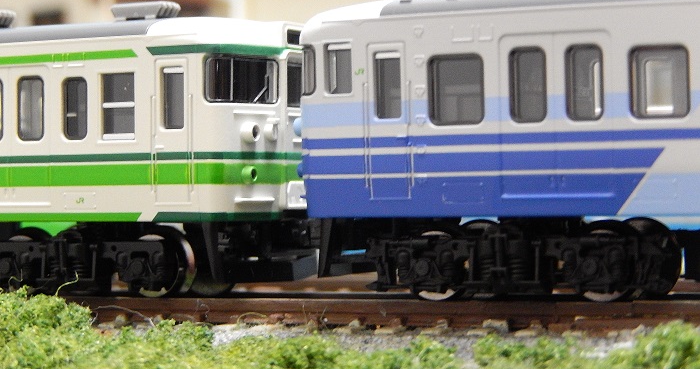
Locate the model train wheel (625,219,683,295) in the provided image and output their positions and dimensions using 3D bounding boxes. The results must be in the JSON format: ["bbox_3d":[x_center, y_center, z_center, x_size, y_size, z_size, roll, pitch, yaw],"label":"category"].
[{"bbox_3d":[0.024,0.006,0.158,0.007,0.007,0.002,-1,-1,26],"label":"model train wheel"}]

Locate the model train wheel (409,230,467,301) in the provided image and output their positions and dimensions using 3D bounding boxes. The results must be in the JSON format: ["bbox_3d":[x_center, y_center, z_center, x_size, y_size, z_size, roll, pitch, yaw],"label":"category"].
[{"bbox_3d":[0.007,0.007,0.156,0.007,0.007,0.002,-1,-1,26],"label":"model train wheel"}]

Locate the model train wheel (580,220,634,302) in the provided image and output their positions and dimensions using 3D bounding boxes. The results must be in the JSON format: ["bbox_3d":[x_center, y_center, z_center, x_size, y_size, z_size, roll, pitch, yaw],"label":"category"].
[{"bbox_3d":[0.020,0.006,0.150,0.007,0.007,0.002,-1,-1,26],"label":"model train wheel"}]

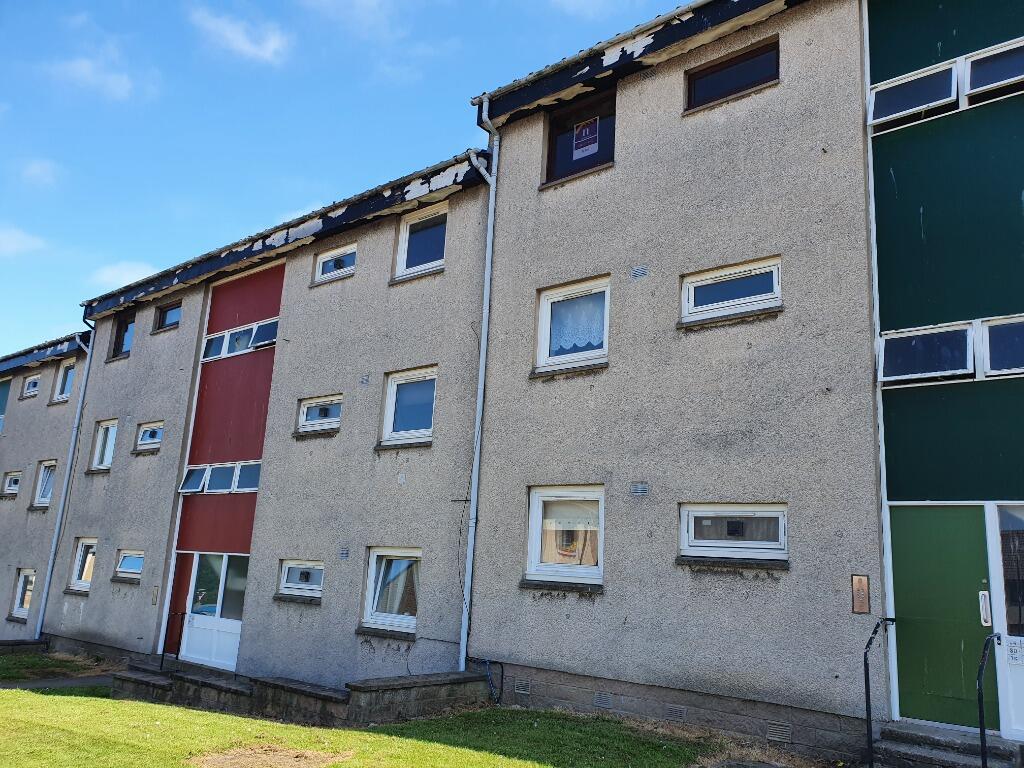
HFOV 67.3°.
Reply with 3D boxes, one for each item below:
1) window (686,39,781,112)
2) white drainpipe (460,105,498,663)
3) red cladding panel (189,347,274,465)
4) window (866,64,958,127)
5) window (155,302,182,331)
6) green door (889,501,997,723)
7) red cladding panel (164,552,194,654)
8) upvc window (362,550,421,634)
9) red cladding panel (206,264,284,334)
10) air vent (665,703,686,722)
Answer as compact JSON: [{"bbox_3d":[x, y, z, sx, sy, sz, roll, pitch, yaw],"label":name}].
[{"bbox_3d":[2.837,-3.886,9.792,1.239,0.603,0.100,-8,-17,38],"label":"window"},{"bbox_3d":[-0.504,-0.300,10.748,0.230,8.214,0.345,-7,-16,39],"label":"white drainpipe"},{"bbox_3d":[-5.539,0.479,15.210,2.853,2.142,0.063,-7,-16,39],"label":"red cladding panel"},{"bbox_3d":[4.119,-2.993,7.928,0.826,0.513,0.073,-7,-25,39],"label":"window"},{"bbox_3d":[-7.757,-1.513,17.592,1.181,0.585,0.094,-7,-16,39],"label":"window"},{"bbox_3d":[3.994,2.113,7.144,0.791,1.937,0.060,-8,-17,38],"label":"green door"},{"bbox_3d":[-6.608,4.371,15.348,0.742,1.960,0.060,-8,-17,38],"label":"red cladding panel"},{"bbox_3d":[-1.753,3.086,11.582,1.202,1.182,0.100,-8,-17,38],"label":"upvc window"},{"bbox_3d":[-5.419,-1.699,15.703,2.853,1.097,0.063,-7,-16,39],"label":"red cladding panel"},{"bbox_3d":[1.744,3.460,8.088,0.228,0.153,0.031,-7,-16,39],"label":"air vent"}]

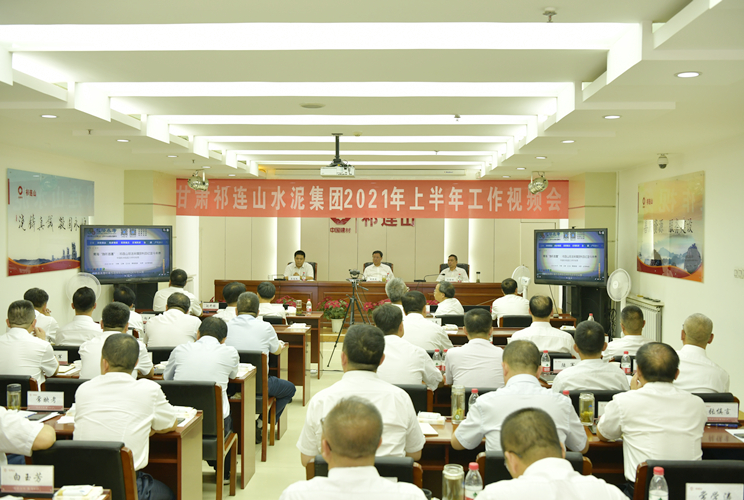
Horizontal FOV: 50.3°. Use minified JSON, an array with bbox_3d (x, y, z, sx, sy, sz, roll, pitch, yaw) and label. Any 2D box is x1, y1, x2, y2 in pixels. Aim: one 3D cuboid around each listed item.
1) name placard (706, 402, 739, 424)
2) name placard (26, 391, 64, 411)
[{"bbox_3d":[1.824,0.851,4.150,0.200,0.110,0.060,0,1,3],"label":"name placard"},{"bbox_3d":[-1.813,0.842,4.400,0.203,0.110,0.070,0,1,7],"label":"name placard"}]

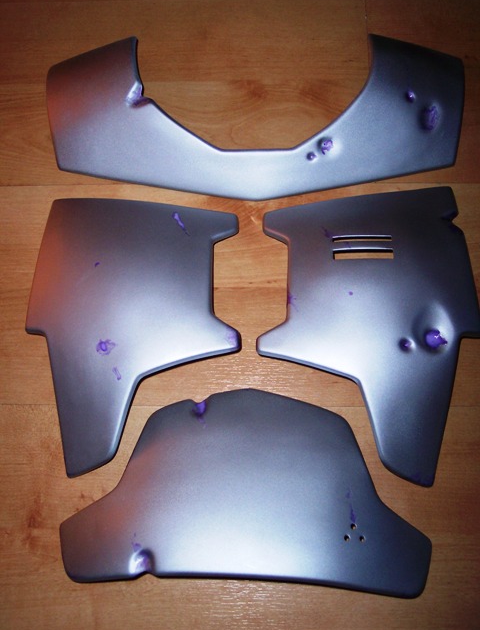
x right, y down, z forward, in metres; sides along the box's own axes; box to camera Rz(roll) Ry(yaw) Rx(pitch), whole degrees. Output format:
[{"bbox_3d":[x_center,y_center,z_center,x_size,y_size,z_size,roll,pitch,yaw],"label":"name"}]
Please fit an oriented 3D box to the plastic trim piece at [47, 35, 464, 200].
[{"bbox_3d":[0.012,-0.181,0.615,0.371,0.055,0.170,0,78,2],"label":"plastic trim piece"}]

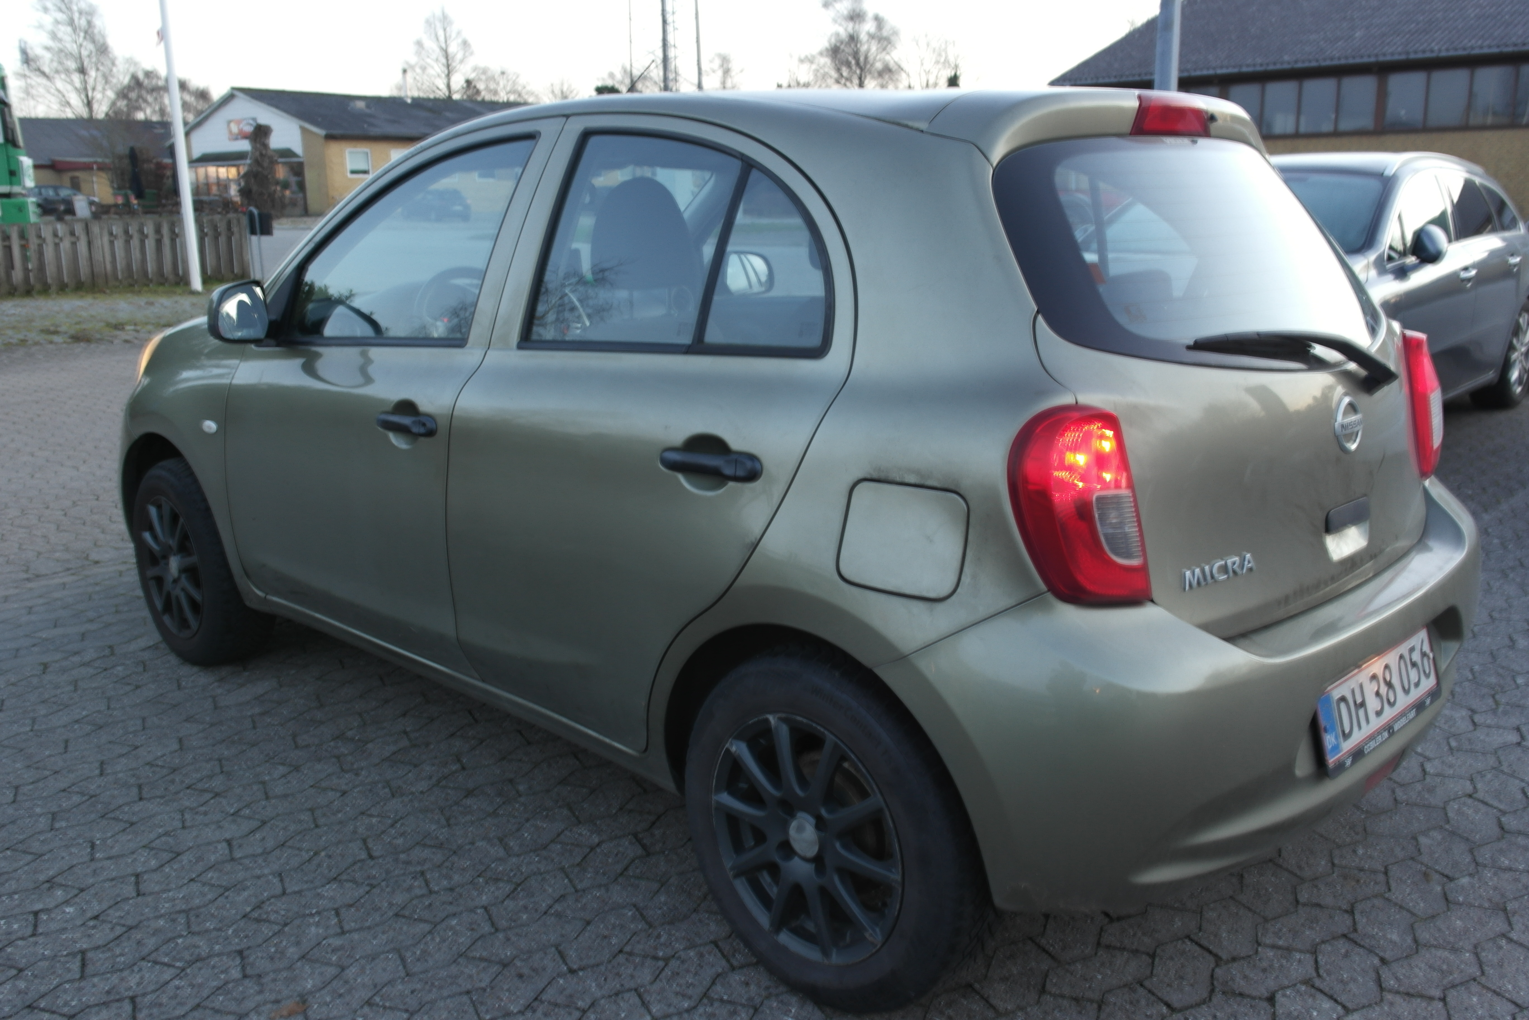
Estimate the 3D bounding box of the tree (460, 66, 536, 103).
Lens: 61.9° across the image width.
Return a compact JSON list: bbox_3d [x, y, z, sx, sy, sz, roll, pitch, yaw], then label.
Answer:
[{"bbox_3d":[-17.144,-24.111,82.000,4.596,8.845,4.596,-3,14,-11],"label":"tree"}]

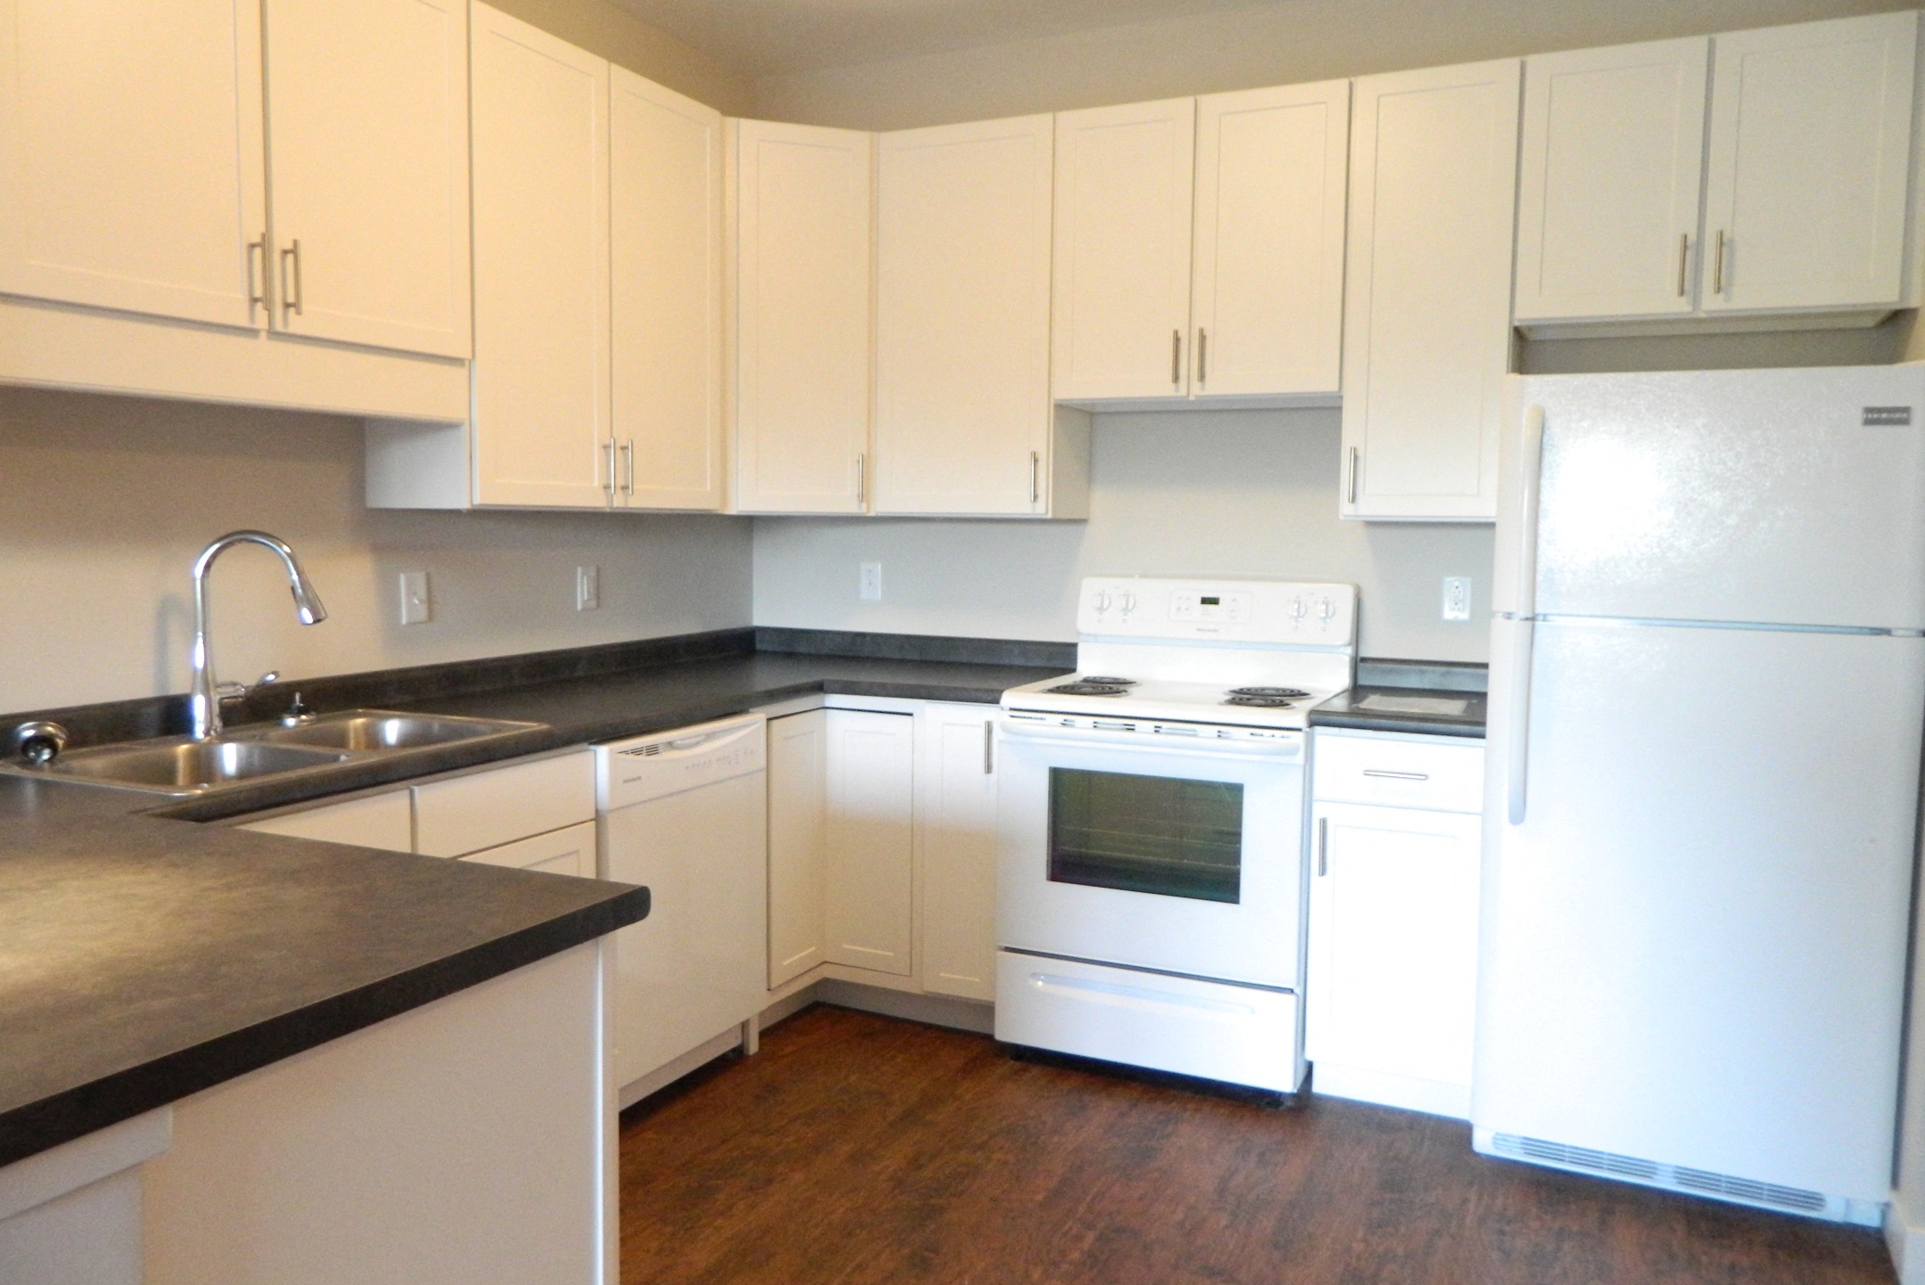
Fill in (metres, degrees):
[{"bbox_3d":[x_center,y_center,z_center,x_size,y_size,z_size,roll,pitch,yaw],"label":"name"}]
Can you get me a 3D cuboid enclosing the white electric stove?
[{"bbox_3d":[0.561,0.446,3.641,0.766,1.198,0.663,3,5,24],"label":"white electric stove"}]

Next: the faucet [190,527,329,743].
[{"bbox_3d":[-1.351,-0.015,2.700,0.262,0.392,0.128,1,5,3],"label":"faucet"}]

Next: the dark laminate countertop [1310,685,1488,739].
[{"bbox_3d":[1.104,0.170,3.399,0.385,0.036,0.639,3,5,24],"label":"dark laminate countertop"}]

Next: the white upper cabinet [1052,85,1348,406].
[{"bbox_3d":[0.655,-1.011,3.683,0.764,0.752,0.326,3,5,24],"label":"white upper cabinet"}]

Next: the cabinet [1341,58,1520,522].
[{"bbox_3d":[1.176,-0.833,3.458,0.387,1.057,0.326,3,5,24],"label":"cabinet"}]

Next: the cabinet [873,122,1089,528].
[{"bbox_3d":[0.061,-0.889,3.966,0.538,1.057,0.326,3,5,24],"label":"cabinet"}]

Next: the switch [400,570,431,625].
[{"bbox_3d":[-1.270,-0.103,3.239,0.010,0.118,0.075,3,5,24],"label":"switch"}]

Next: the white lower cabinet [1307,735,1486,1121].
[{"bbox_3d":[1.100,0.628,3.441,0.384,0.882,0.632,3,5,24],"label":"white lower cabinet"}]

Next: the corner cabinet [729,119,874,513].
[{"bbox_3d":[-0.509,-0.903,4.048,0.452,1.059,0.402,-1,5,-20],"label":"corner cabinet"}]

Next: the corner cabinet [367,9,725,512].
[{"bbox_3d":[-0.983,-0.853,3.405,0.326,1.057,0.913,3,5,24],"label":"corner cabinet"}]

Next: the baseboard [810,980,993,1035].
[{"bbox_3d":[-0.154,0.971,3.783,0.562,0.112,0.018,3,5,24],"label":"baseboard"}]

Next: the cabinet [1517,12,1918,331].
[{"bbox_3d":[1.700,-1.036,3.201,0.759,0.600,0.326,3,5,24],"label":"cabinet"}]

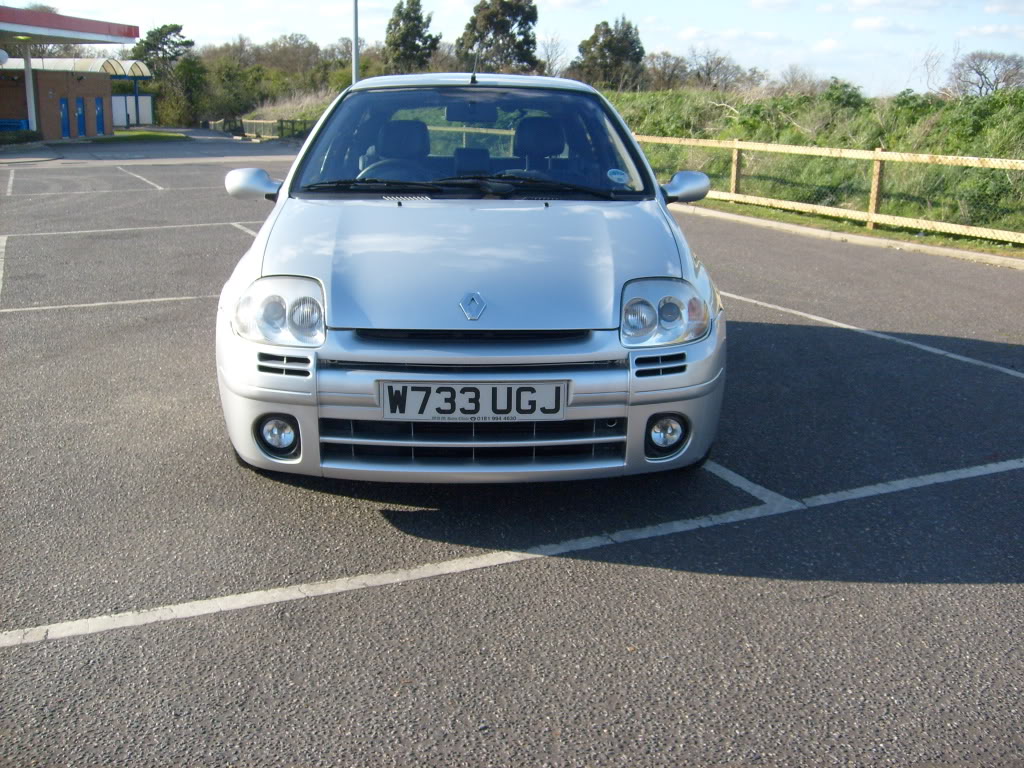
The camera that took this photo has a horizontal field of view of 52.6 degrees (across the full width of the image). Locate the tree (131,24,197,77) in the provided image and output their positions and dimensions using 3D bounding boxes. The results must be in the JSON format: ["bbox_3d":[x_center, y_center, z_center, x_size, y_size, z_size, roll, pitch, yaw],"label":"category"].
[{"bbox_3d":[-24.610,-22.016,73.821,4.510,7.120,4.510,-5,16,-17],"label":"tree"}]

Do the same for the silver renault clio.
[{"bbox_3d":[-0.168,-0.663,4.668,1.680,1.410,3.770,-1,15,-2],"label":"silver renault clio"}]

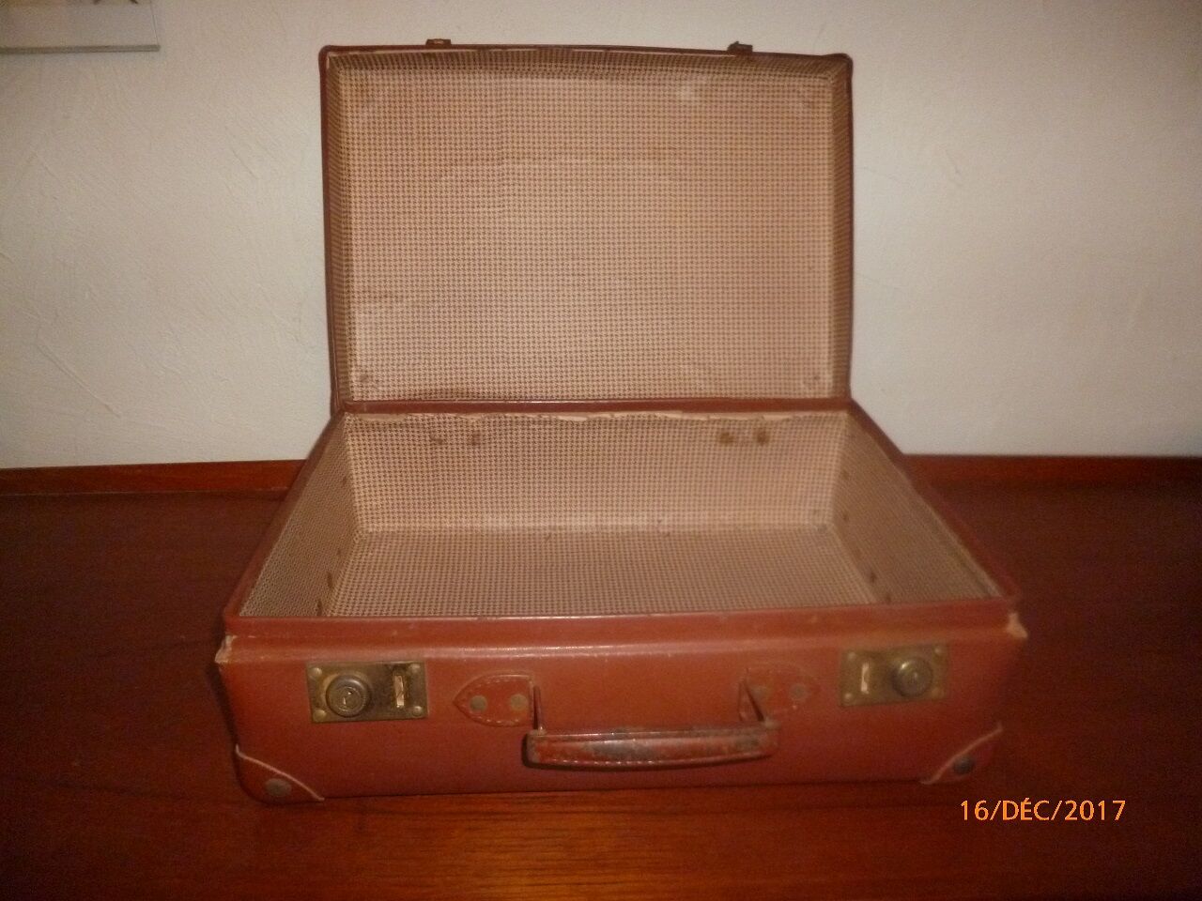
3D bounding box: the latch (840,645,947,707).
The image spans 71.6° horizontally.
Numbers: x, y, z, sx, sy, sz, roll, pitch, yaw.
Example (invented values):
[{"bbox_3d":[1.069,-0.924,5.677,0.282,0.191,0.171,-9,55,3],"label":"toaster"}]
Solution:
[{"bbox_3d":[0.182,0.142,0.516,0.065,0.044,0.012,-1,25,-4],"label":"latch"}]

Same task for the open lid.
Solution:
[{"bbox_3d":[-0.004,-0.207,0.791,0.490,0.326,0.033,-1,2,-4],"label":"open lid"}]

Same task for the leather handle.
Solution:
[{"bbox_3d":[0.026,0.165,0.498,0.149,0.037,0.039,-1,25,-4],"label":"leather handle"}]

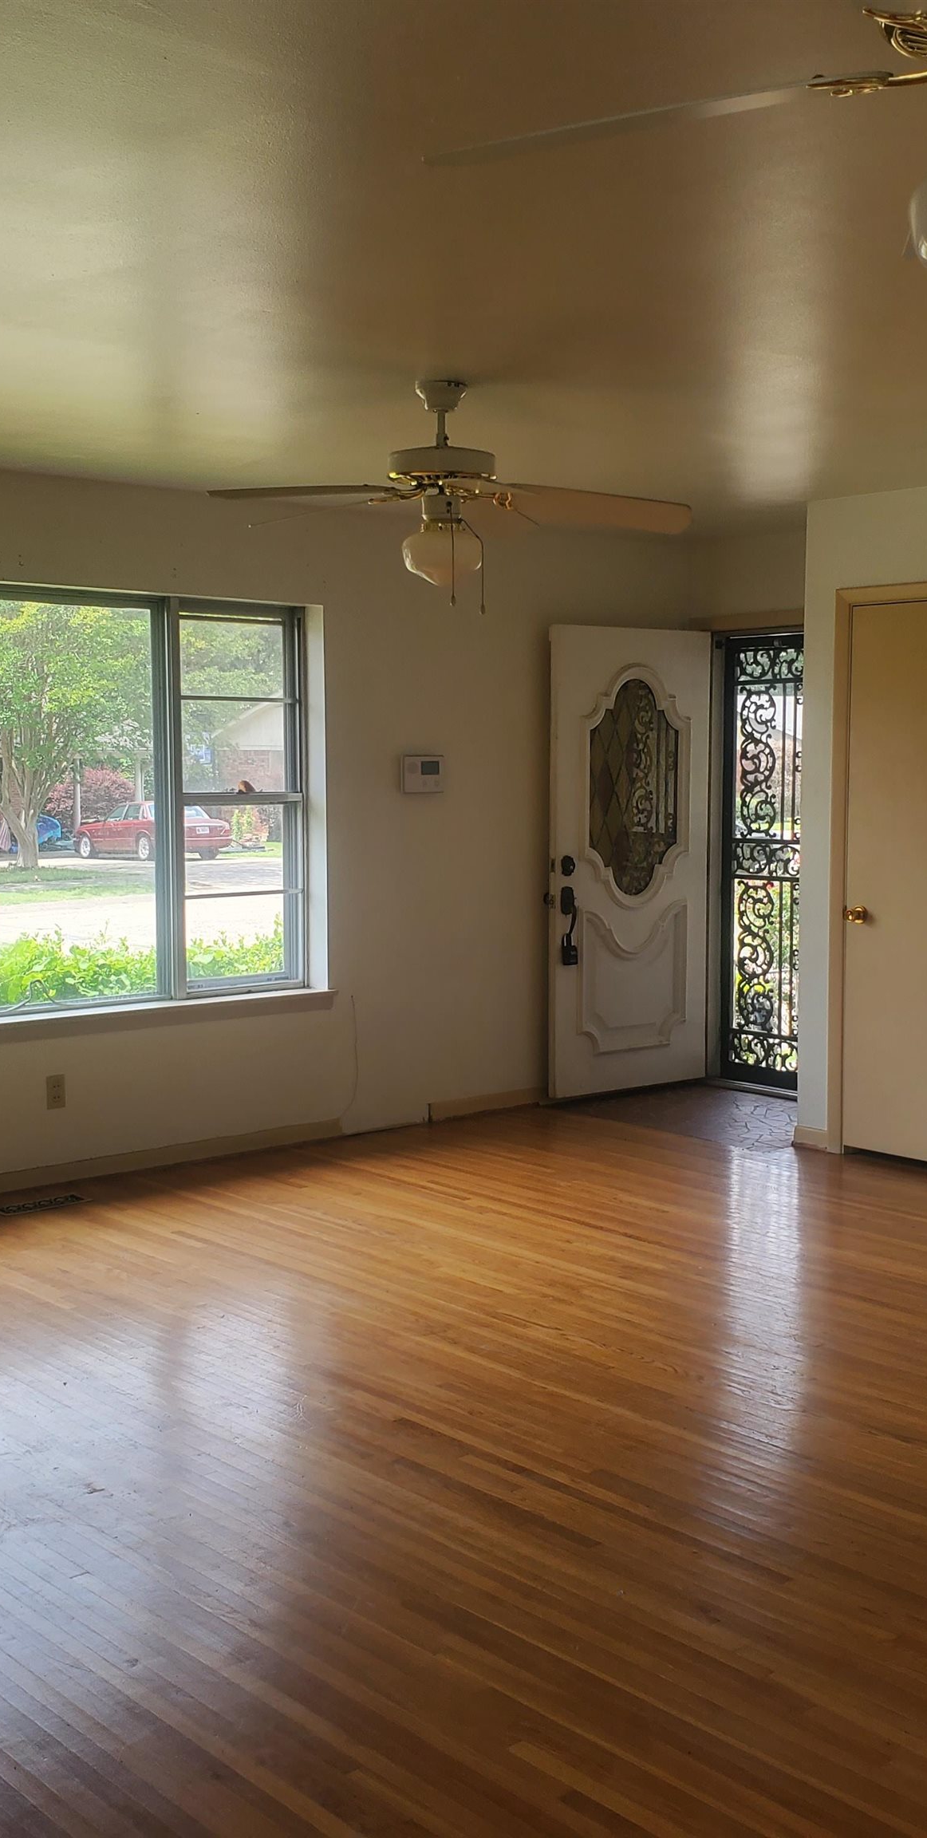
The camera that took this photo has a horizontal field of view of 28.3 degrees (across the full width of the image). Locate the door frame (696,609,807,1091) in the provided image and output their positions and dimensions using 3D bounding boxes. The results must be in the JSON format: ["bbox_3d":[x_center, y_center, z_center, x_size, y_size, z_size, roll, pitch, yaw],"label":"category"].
[{"bbox_3d":[1.441,-0.273,8.039,0.130,2.120,1.060,-4,6,-41],"label":"door frame"}]

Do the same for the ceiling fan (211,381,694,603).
[{"bbox_3d":[-0.056,-1.114,4.816,1.290,0.550,1.290,-4,6,-41],"label":"ceiling fan"}]

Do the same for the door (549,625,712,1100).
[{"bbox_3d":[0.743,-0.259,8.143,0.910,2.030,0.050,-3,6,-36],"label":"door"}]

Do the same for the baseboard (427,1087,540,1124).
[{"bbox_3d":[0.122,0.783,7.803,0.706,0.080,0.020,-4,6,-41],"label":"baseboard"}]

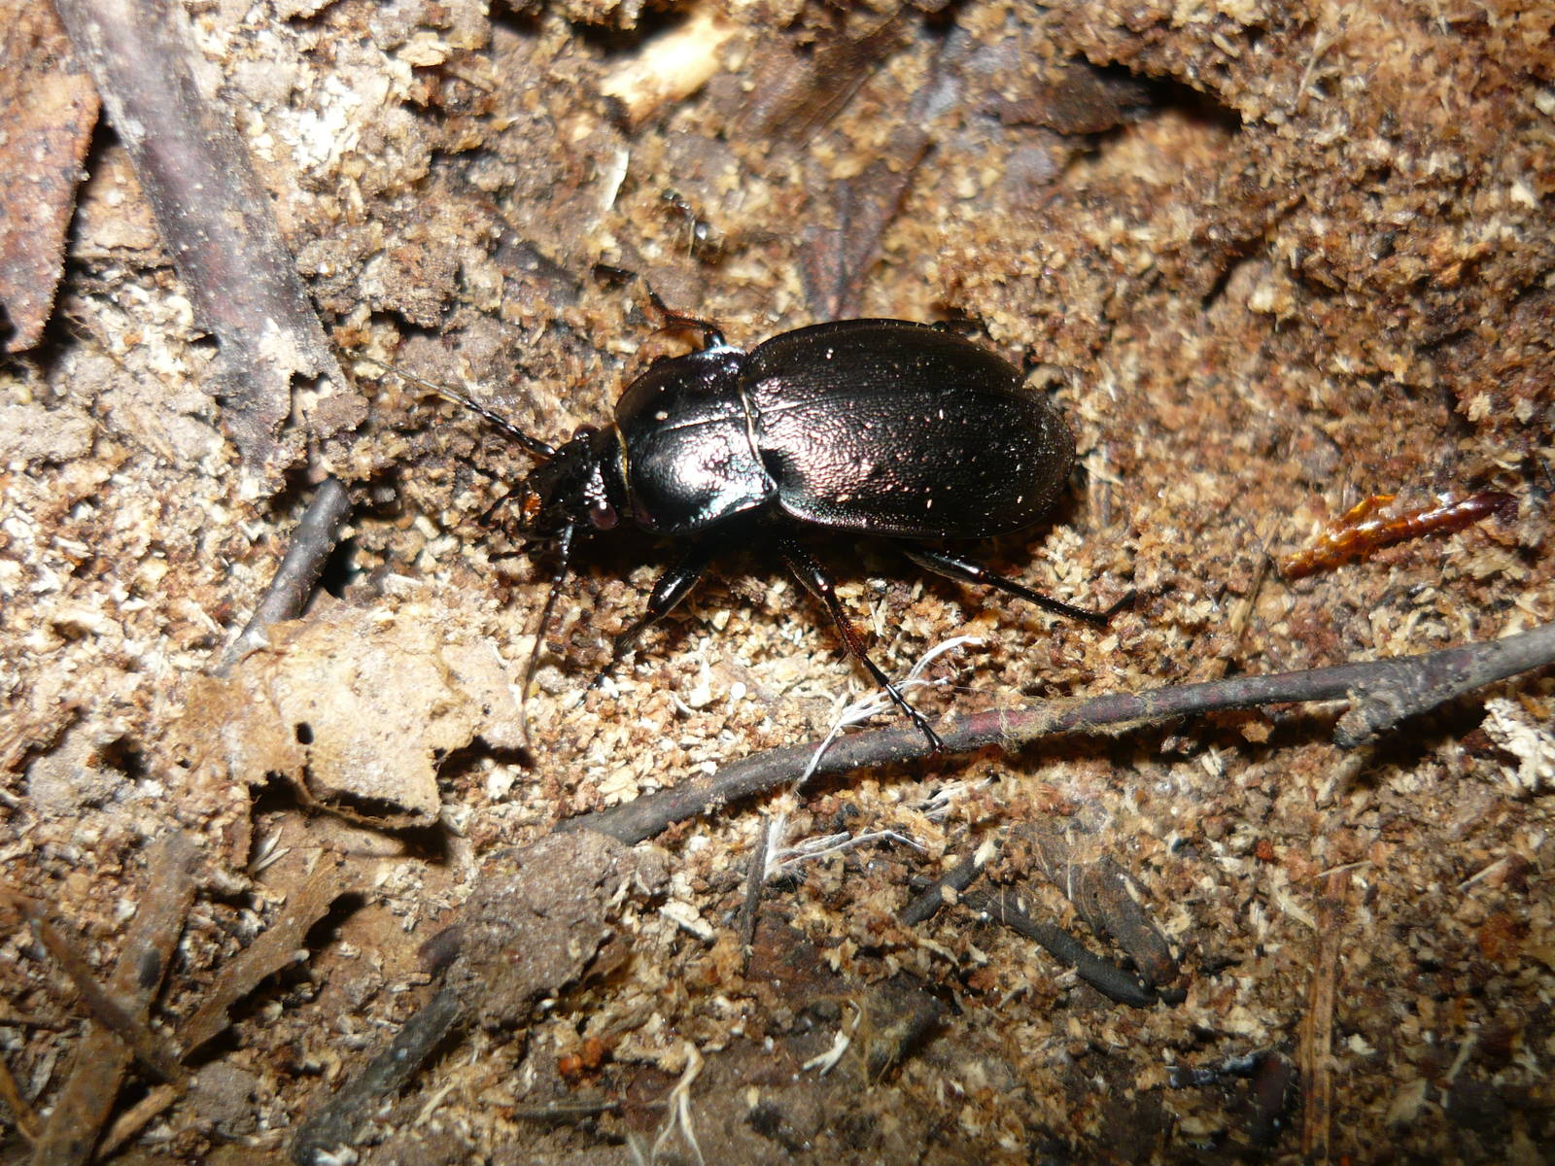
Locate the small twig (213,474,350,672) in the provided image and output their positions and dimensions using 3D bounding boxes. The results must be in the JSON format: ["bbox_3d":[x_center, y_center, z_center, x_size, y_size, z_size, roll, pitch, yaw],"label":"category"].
[{"bbox_3d":[-0.023,0.000,0.068,0.001,0.001,0.010,21,67,10],"label":"small twig"}]

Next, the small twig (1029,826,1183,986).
[{"bbox_3d":[0.013,0.013,0.062,0.002,0.001,0.008,-37,70,-16],"label":"small twig"}]

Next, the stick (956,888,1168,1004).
[{"bbox_3d":[0.012,0.015,0.061,0.009,0.001,0.001,26,68,12],"label":"stick"}]

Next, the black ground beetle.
[{"bbox_3d":[-0.001,-0.003,0.065,0.031,0.009,0.021,-7,65,-3],"label":"black ground beetle"}]

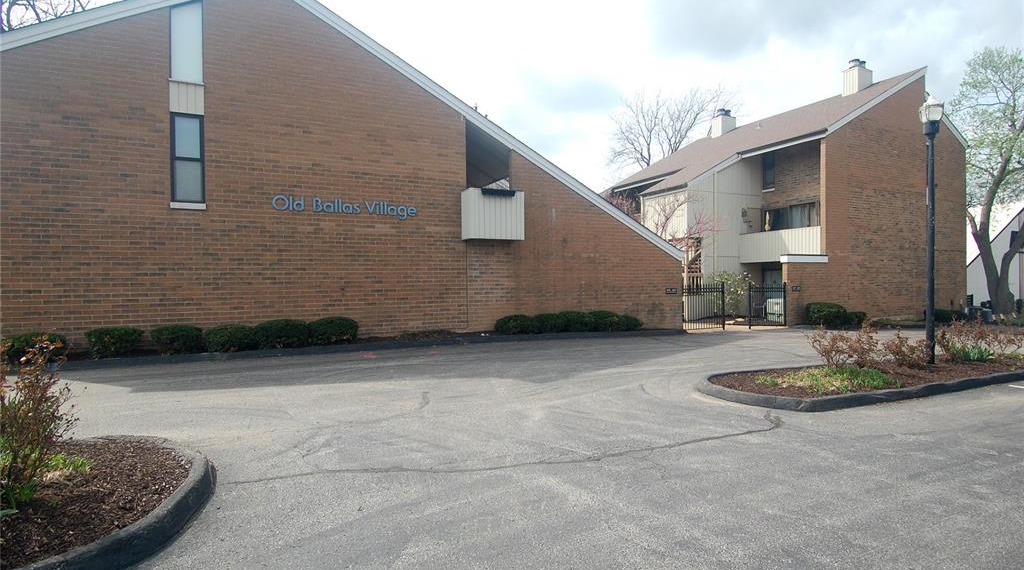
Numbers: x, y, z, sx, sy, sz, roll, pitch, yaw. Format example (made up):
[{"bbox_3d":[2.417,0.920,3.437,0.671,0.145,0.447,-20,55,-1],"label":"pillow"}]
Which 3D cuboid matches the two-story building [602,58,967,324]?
[{"bbox_3d":[12.228,-4.361,26.854,13.000,11.800,13.800,-1,1,-25],"label":"two-story building"}]

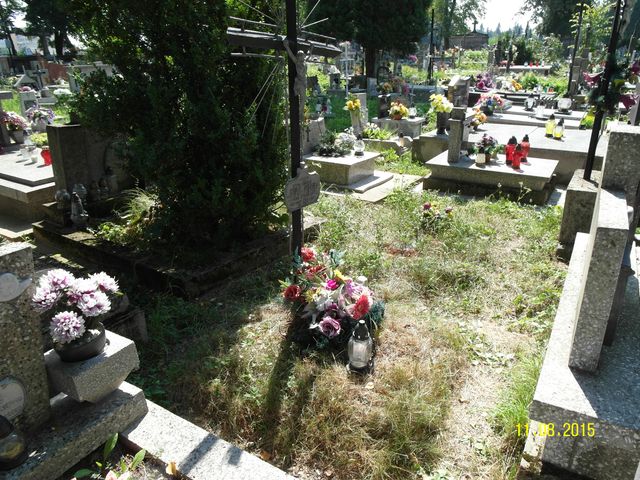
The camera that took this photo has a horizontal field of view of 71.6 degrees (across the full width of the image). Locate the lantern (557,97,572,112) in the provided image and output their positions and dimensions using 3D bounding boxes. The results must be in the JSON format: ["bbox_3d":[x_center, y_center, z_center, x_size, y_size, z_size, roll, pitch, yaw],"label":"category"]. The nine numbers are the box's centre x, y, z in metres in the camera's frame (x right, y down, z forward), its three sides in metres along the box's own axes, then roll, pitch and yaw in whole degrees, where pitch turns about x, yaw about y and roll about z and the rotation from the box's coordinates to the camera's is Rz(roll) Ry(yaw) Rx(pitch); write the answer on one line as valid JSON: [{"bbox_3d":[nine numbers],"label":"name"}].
[{"bbox_3d":[4.519,-2.504,8.200,0.260,0.280,0.260,11,24,26],"label":"lantern"}]

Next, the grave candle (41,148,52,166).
[{"bbox_3d":[-3.009,-0.911,4.900,0.125,0.210,0.125,0,22,0],"label":"grave candle"}]

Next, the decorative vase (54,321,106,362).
[{"bbox_3d":[-1.000,0.431,1.870,0.200,0.105,0.200,0,22,0],"label":"decorative vase"}]

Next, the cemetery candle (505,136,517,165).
[{"bbox_3d":[2.182,-1.004,5.033,0.115,0.310,0.115,9,23,22],"label":"cemetery candle"}]

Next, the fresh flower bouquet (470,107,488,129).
[{"bbox_3d":[2.516,-1.933,7.000,0.280,0.330,0.280,0,22,0],"label":"fresh flower bouquet"}]

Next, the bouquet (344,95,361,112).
[{"bbox_3d":[0.542,-2.276,7.400,0.270,0.310,0.250,1,21,4],"label":"bouquet"}]

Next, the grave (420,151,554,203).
[{"bbox_3d":[2.040,-0.773,5.311,1.350,0.320,1.000,12,25,29],"label":"grave"}]

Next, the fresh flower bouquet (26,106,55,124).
[{"bbox_3d":[-3.979,-1.769,6.305,0.360,0.250,0.320,-13,26,-29],"label":"fresh flower bouquet"}]

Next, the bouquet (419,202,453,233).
[{"bbox_3d":[1.132,-0.221,4.350,0.340,0.300,0.320,0,22,0],"label":"bouquet"}]

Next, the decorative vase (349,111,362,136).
[{"bbox_3d":[0.633,-2.048,7.800,0.210,0.460,0.210,0,22,0],"label":"decorative vase"}]

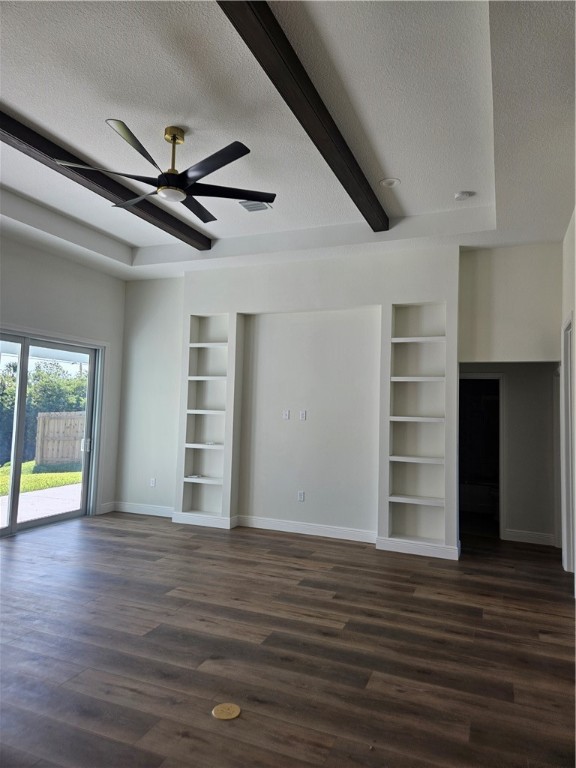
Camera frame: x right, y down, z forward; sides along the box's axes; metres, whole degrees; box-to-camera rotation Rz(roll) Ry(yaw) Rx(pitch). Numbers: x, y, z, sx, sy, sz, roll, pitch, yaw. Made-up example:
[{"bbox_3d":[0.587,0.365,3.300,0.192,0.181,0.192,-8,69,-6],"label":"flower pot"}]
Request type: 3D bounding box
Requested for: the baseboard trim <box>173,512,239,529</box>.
[{"bbox_3d":[-1.117,1.833,6.918,0.900,0.140,0.200,0,-3,23],"label":"baseboard trim"}]

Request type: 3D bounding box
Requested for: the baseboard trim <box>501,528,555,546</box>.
[{"bbox_3d":[3.013,1.919,6.383,0.570,0.135,0.020,0,-3,23],"label":"baseboard trim"}]

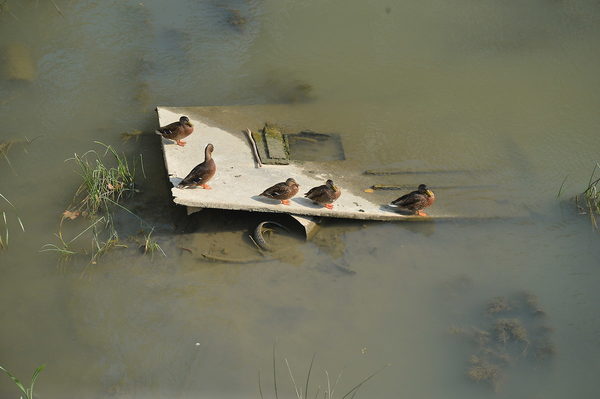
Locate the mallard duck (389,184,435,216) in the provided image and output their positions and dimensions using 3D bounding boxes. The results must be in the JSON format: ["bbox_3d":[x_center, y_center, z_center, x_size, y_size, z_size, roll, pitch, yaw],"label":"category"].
[{"bbox_3d":[1.094,-0.004,32.446,0.435,0.325,0.185,3,30,4],"label":"mallard duck"}]

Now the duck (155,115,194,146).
[{"bbox_3d":[-1.253,-0.706,33.448,0.395,0.320,0.180,9,31,16],"label":"duck"}]

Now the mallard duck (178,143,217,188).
[{"bbox_3d":[-1.005,-0.313,32.547,0.380,0.425,0.170,-3,30,-4],"label":"mallard duck"}]

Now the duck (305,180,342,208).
[{"bbox_3d":[0.222,-0.077,32.415,0.375,0.315,0.180,10,32,17],"label":"duck"}]

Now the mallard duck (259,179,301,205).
[{"bbox_3d":[-0.202,-0.095,32.417,0.395,0.275,0.165,0,30,0],"label":"mallard duck"}]

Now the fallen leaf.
[{"bbox_3d":[-2.226,0.143,32.442,0.160,0.030,0.140,0,30,0],"label":"fallen leaf"}]

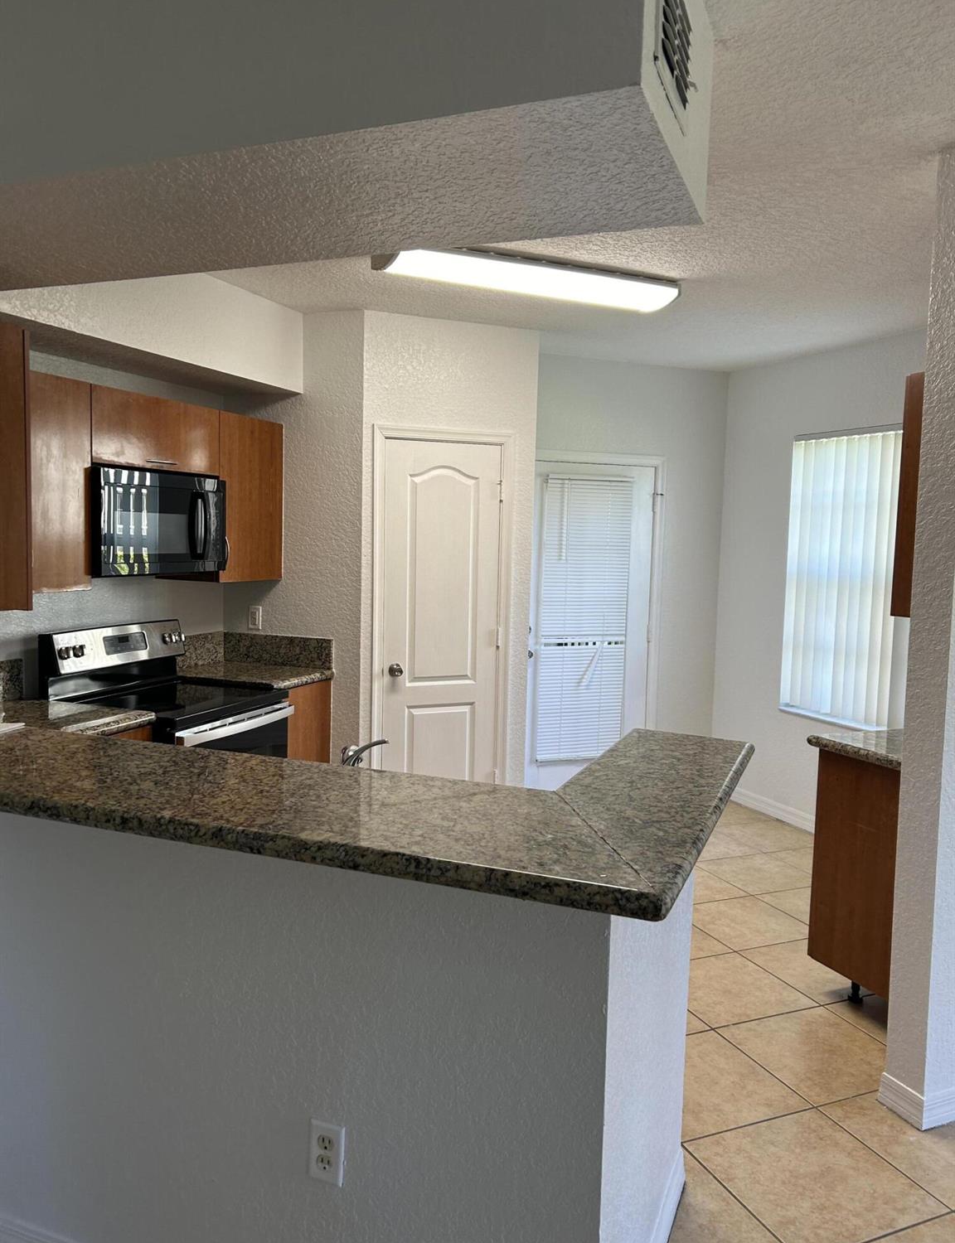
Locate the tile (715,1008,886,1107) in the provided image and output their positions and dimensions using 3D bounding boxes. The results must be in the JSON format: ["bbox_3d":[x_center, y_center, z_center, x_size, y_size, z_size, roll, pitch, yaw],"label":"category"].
[{"bbox_3d":[1.079,1.362,3.022,0.455,0.010,0.455,-1,5,-24],"label":"tile"}]

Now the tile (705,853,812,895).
[{"bbox_3d":[1.368,1.226,4.639,0.455,0.010,0.455,-1,5,-24],"label":"tile"}]

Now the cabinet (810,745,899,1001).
[{"bbox_3d":[1.667,0.890,3.286,0.750,0.840,0.610,-1,5,-24],"label":"cabinet"}]

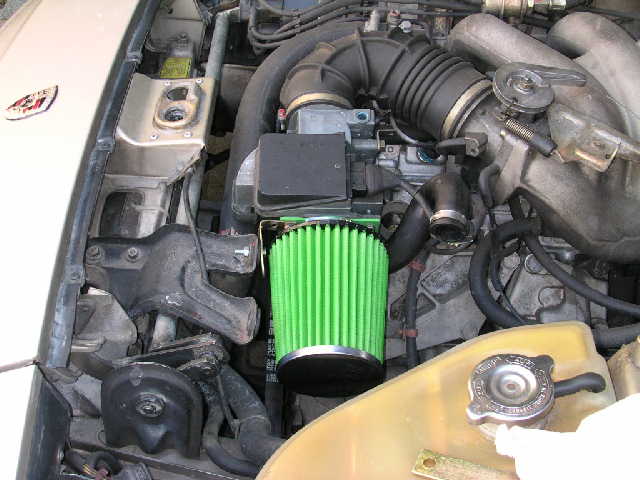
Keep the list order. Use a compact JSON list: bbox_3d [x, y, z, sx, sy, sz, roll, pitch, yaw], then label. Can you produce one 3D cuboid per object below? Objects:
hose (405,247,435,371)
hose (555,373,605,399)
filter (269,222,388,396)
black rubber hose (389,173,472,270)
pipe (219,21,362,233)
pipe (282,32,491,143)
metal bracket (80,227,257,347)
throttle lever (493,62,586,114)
[{"bbox_3d":[0.118,0.078,1.060,0.027,0.145,0.018,12,7,0],"label":"hose"},{"bbox_3d":[0.210,0.117,0.730,0.041,0.017,0.014,0,46,0],"label":"hose"},{"bbox_3d":[0.011,0.073,0.943,0.130,0.130,0.145,0,58,0],"label":"filter"},{"bbox_3d":[0.123,-0.022,1.040,0.095,0.085,0.075,0,46,0],"label":"black rubber hose"},{"bbox_3d":[-0.031,-0.144,1.150,0.170,0.085,0.300,0,46,0],"label":"pipe"},{"bbox_3d":[0.077,-0.185,1.080,0.235,0.085,0.095,0,46,0],"label":"pipe"},{"bbox_3d":[-0.156,0.049,0.950,0.168,0.065,0.105,0,46,0],"label":"metal bracket"},{"bbox_3d":[0.250,-0.172,1.030,0.104,0.020,0.060,-1,52,1],"label":"throttle lever"}]

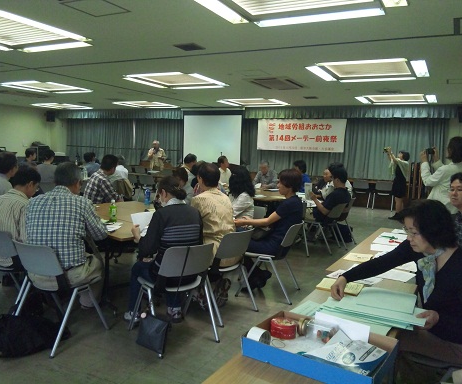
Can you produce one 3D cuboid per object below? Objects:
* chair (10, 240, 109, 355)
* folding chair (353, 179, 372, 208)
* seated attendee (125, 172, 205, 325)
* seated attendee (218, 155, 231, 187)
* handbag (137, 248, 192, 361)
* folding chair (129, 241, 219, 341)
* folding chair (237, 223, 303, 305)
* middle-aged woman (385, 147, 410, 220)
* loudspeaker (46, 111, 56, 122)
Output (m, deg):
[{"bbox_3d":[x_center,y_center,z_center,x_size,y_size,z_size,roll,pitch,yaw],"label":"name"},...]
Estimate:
[{"bbox_3d":[-1.292,0.706,3.222,0.500,0.770,0.560,5,6,26],"label":"chair"},{"bbox_3d":[3.711,0.046,12.097,0.500,0.770,0.560,5,6,28],"label":"folding chair"},{"bbox_3d":[-0.515,0.511,3.454,0.540,1.240,0.760,-2,7,-36],"label":"seated attendee"},{"bbox_3d":[0.000,0.004,8.189,0.700,1.310,0.500,7,7,38],"label":"seated attendee"},{"bbox_3d":[-0.453,0.726,2.880,0.370,0.700,0.150,0,6,-27],"label":"handbag"},{"bbox_3d":[-0.432,0.733,3.300,0.500,0.770,0.560,-2,7,-36],"label":"folding chair"},{"bbox_3d":[0.430,0.673,4.464,0.560,0.780,0.500,5,6,23],"label":"folding chair"},{"bbox_3d":[3.873,-0.210,9.994,0.570,1.660,0.440,3,6,7],"label":"middle-aged woman"},{"bbox_3d":[-6.627,-2.772,15.808,0.300,0.390,0.260,0,16,-23],"label":"loudspeaker"}]

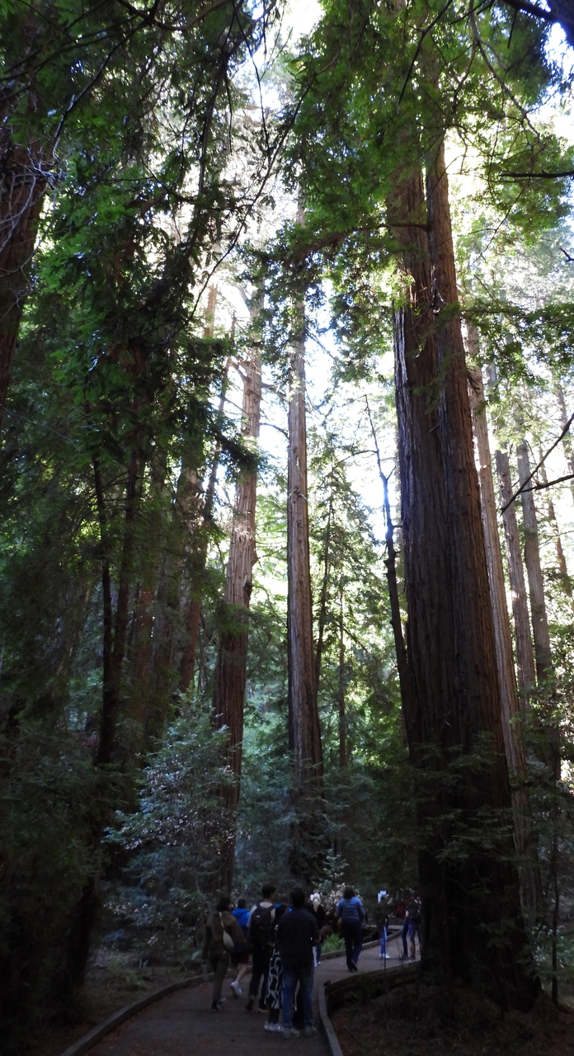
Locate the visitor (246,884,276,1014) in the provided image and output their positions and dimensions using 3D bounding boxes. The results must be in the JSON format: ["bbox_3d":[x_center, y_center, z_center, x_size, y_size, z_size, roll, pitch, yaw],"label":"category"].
[{"bbox_3d":[-0.399,6.661,11.649,0.550,1.740,0.480,-3,-27,7],"label":"visitor"}]

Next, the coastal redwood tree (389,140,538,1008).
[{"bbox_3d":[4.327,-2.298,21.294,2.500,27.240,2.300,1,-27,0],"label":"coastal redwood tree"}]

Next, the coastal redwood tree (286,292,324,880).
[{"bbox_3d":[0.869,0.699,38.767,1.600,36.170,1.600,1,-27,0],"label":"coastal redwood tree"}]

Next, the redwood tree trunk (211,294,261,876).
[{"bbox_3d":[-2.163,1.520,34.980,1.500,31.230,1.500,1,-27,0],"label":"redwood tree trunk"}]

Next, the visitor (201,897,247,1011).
[{"bbox_3d":[-1.050,6.981,12.043,0.660,1.600,0.500,-3,-27,7],"label":"visitor"}]

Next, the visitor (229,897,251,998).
[{"bbox_3d":[-0.851,7.653,13.386,0.520,1.580,0.500,-1,-27,4],"label":"visitor"}]

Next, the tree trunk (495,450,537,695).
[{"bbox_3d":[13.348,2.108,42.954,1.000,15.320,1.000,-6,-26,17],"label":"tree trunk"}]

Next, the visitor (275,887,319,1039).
[{"bbox_3d":[0.160,5.751,9.761,0.580,1.730,0.450,-4,-27,11],"label":"visitor"}]

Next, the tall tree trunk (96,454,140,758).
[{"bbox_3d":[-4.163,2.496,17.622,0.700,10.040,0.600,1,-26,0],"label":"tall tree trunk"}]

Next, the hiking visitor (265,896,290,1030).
[{"bbox_3d":[-0.107,5.935,10.002,0.500,1.570,0.420,-1,-27,4],"label":"hiking visitor"}]

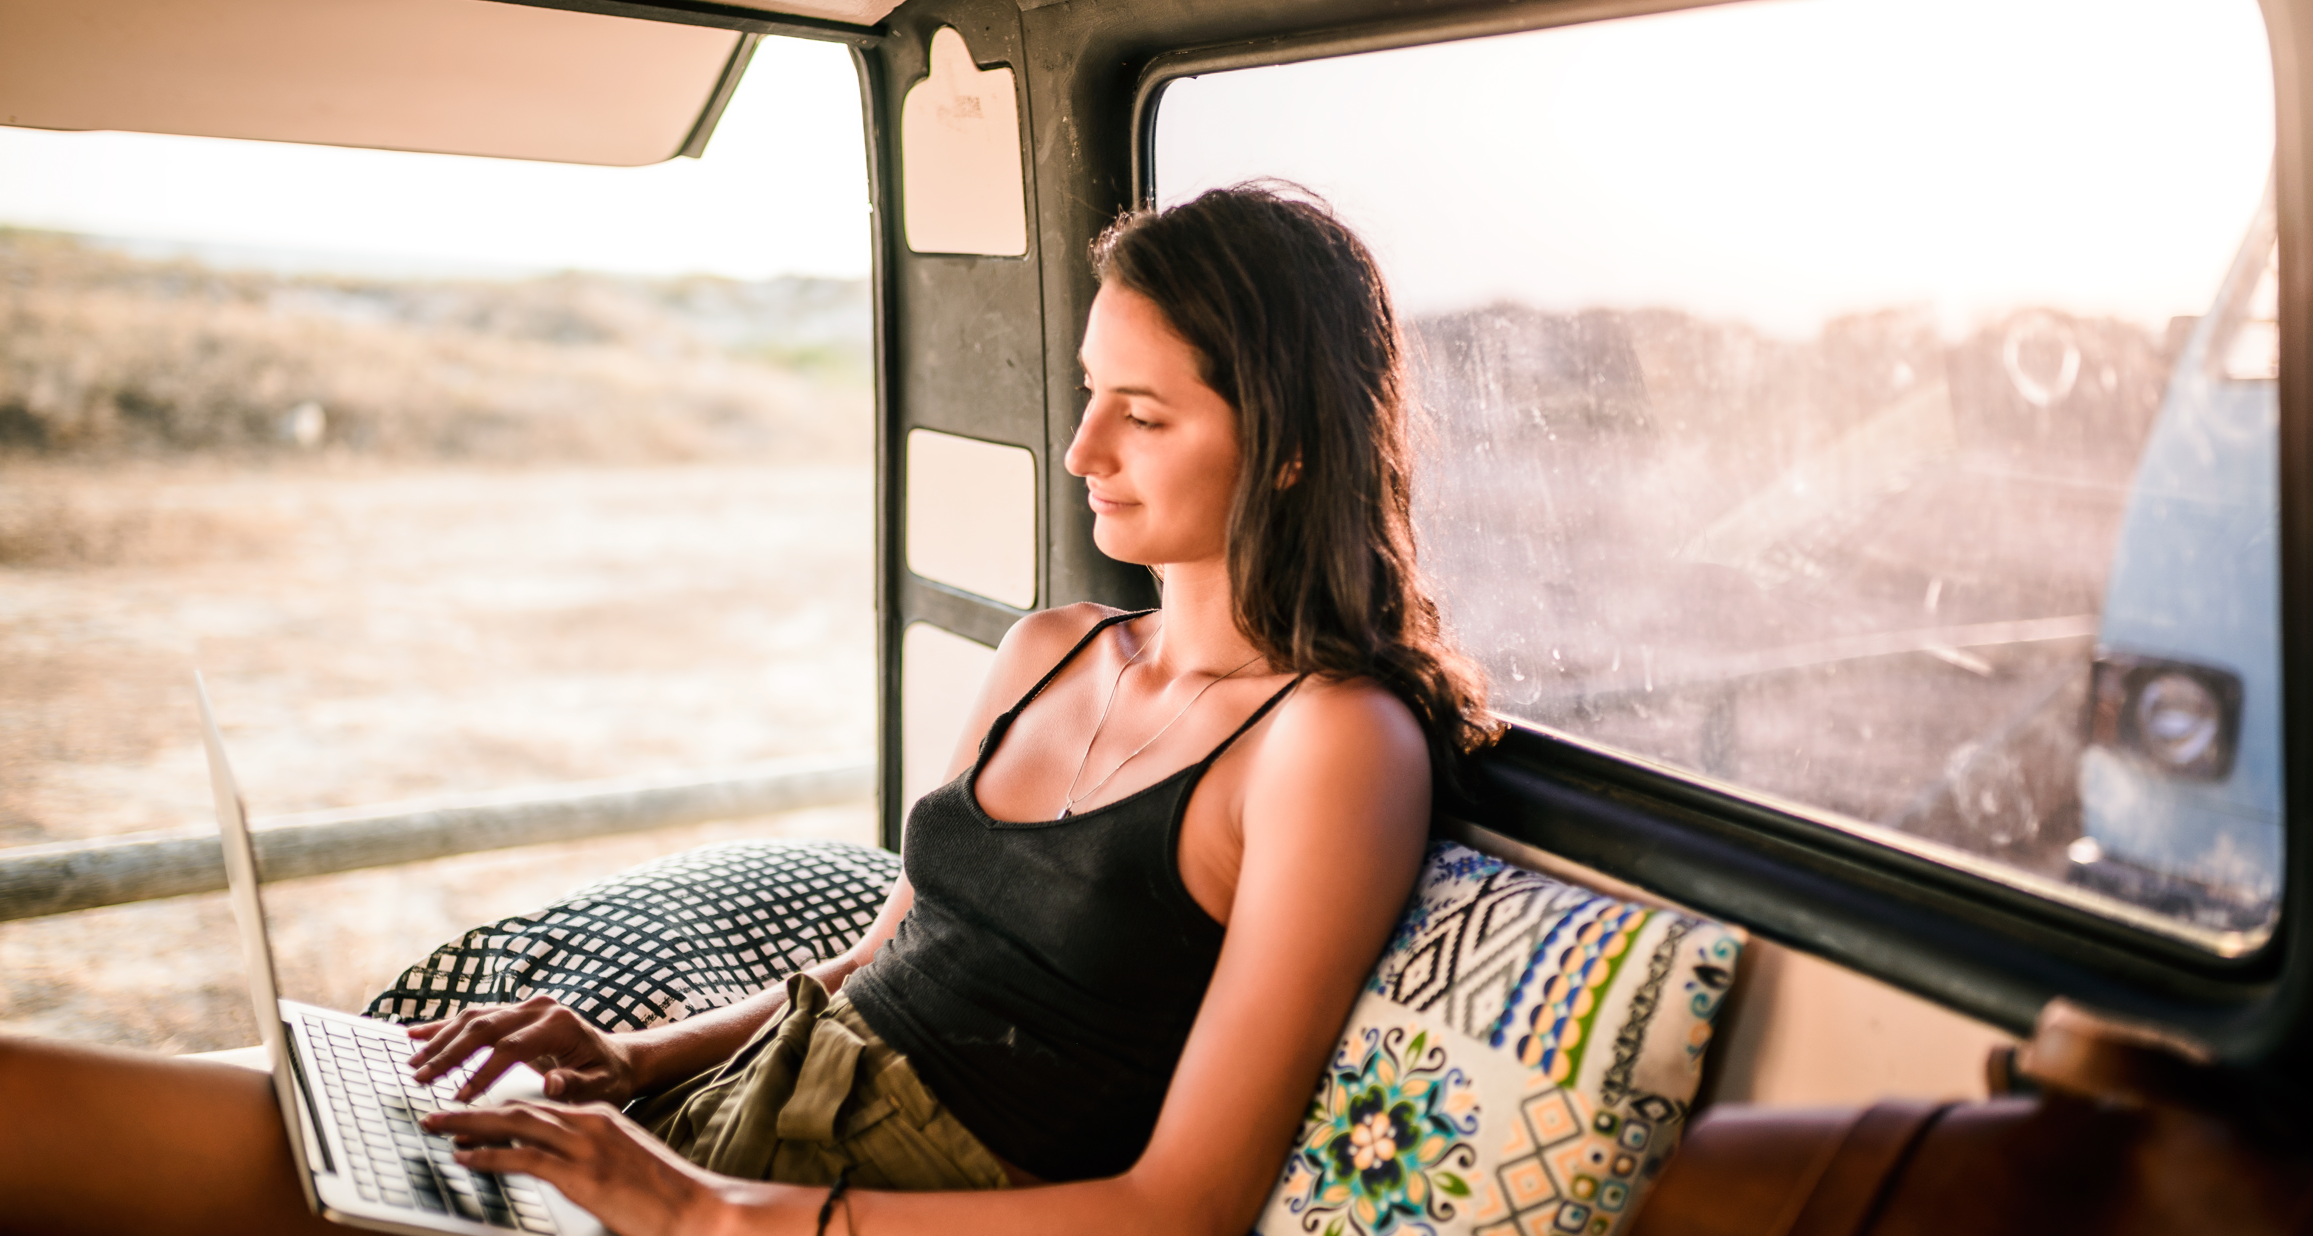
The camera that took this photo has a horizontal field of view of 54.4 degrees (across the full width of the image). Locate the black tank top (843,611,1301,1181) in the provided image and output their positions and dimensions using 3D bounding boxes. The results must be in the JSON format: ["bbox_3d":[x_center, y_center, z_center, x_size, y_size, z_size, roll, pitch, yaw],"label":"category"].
[{"bbox_3d":[-0.014,0.155,1.375,0.235,0.370,0.300,27,-6,-34],"label":"black tank top"}]

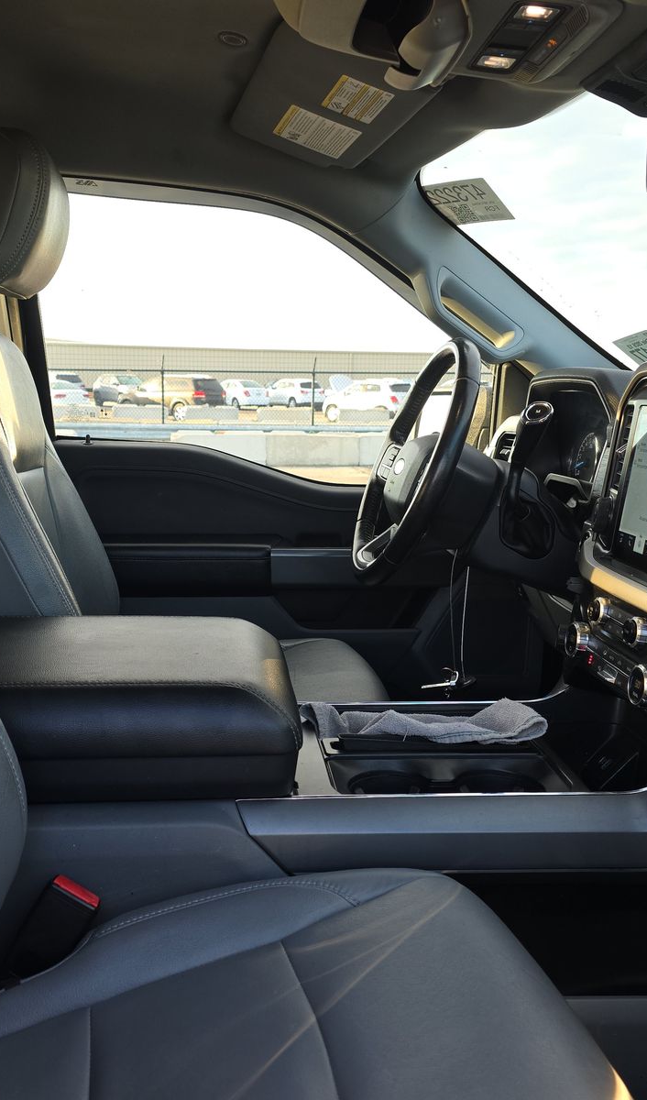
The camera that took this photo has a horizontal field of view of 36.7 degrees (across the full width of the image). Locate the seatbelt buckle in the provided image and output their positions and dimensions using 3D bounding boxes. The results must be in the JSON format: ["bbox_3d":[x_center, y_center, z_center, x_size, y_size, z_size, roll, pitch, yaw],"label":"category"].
[{"bbox_3d":[-0.241,0.338,0.856,0.045,0.095,0.027,31,5,-11],"label":"seatbelt buckle"}]

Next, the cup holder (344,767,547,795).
[{"bbox_3d":[0.121,0.274,1.015,0.200,0.070,0.100,0,10,-7],"label":"cup holder"}]

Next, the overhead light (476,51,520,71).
[{"bbox_3d":[0.182,-0.516,1.030,0.038,0.014,0.048,0,10,-7],"label":"overhead light"}]

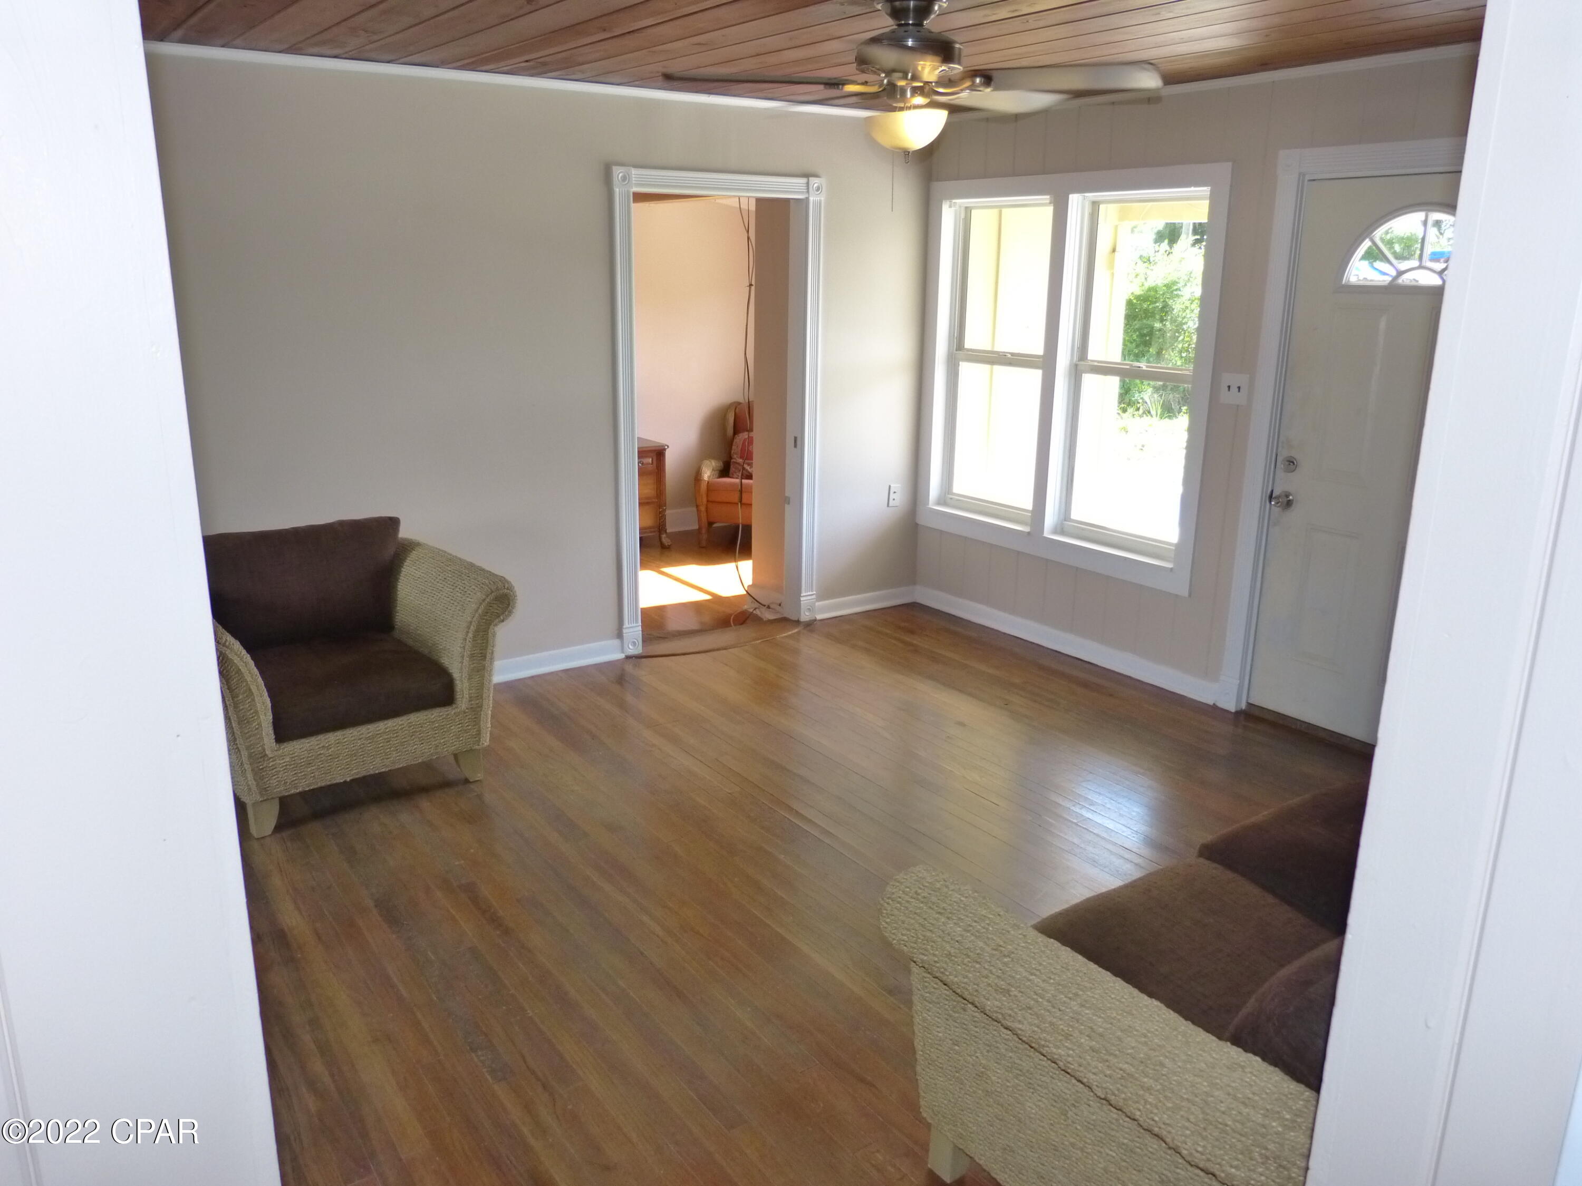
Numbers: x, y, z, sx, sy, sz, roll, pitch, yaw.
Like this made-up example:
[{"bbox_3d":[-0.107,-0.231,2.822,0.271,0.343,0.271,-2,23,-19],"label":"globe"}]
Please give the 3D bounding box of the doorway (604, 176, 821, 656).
[{"bbox_3d":[-0.346,-0.820,5.338,1.078,2.136,0.150,-10,18,-33],"label":"doorway"}]

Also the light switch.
[{"bbox_3d":[1.731,-0.794,4.466,0.012,0.116,0.118,-10,18,-33],"label":"light switch"}]

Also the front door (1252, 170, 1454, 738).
[{"bbox_3d":[2.150,-0.425,4.059,0.045,2.012,0.914,-10,18,-33],"label":"front door"}]

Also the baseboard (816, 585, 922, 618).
[{"bbox_3d":[0.410,0.049,6.050,0.696,0.093,0.022,-10,18,-33],"label":"baseboard"}]

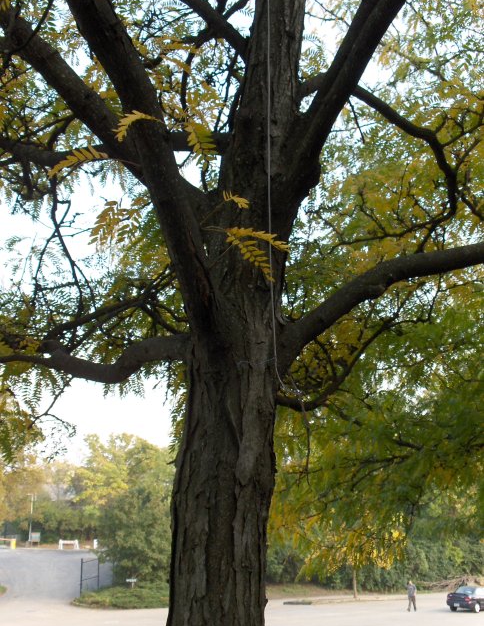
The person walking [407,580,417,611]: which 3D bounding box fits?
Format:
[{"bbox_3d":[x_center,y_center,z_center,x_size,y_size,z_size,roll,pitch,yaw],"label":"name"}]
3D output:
[{"bbox_3d":[9.844,16.515,42.497,0.540,1.710,0.480,-8,-19,23],"label":"person walking"}]

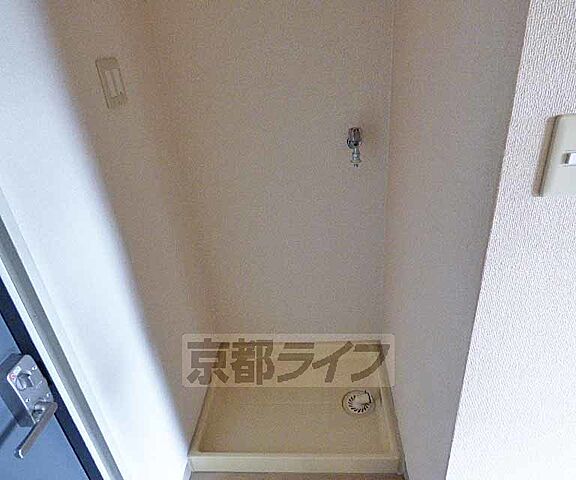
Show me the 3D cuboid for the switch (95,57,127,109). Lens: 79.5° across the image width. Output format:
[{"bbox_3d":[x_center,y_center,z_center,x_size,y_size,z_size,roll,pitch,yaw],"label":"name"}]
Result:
[{"bbox_3d":[-0.486,-0.436,0.966,0.010,0.120,0.097,-3,25,5],"label":"switch"}]

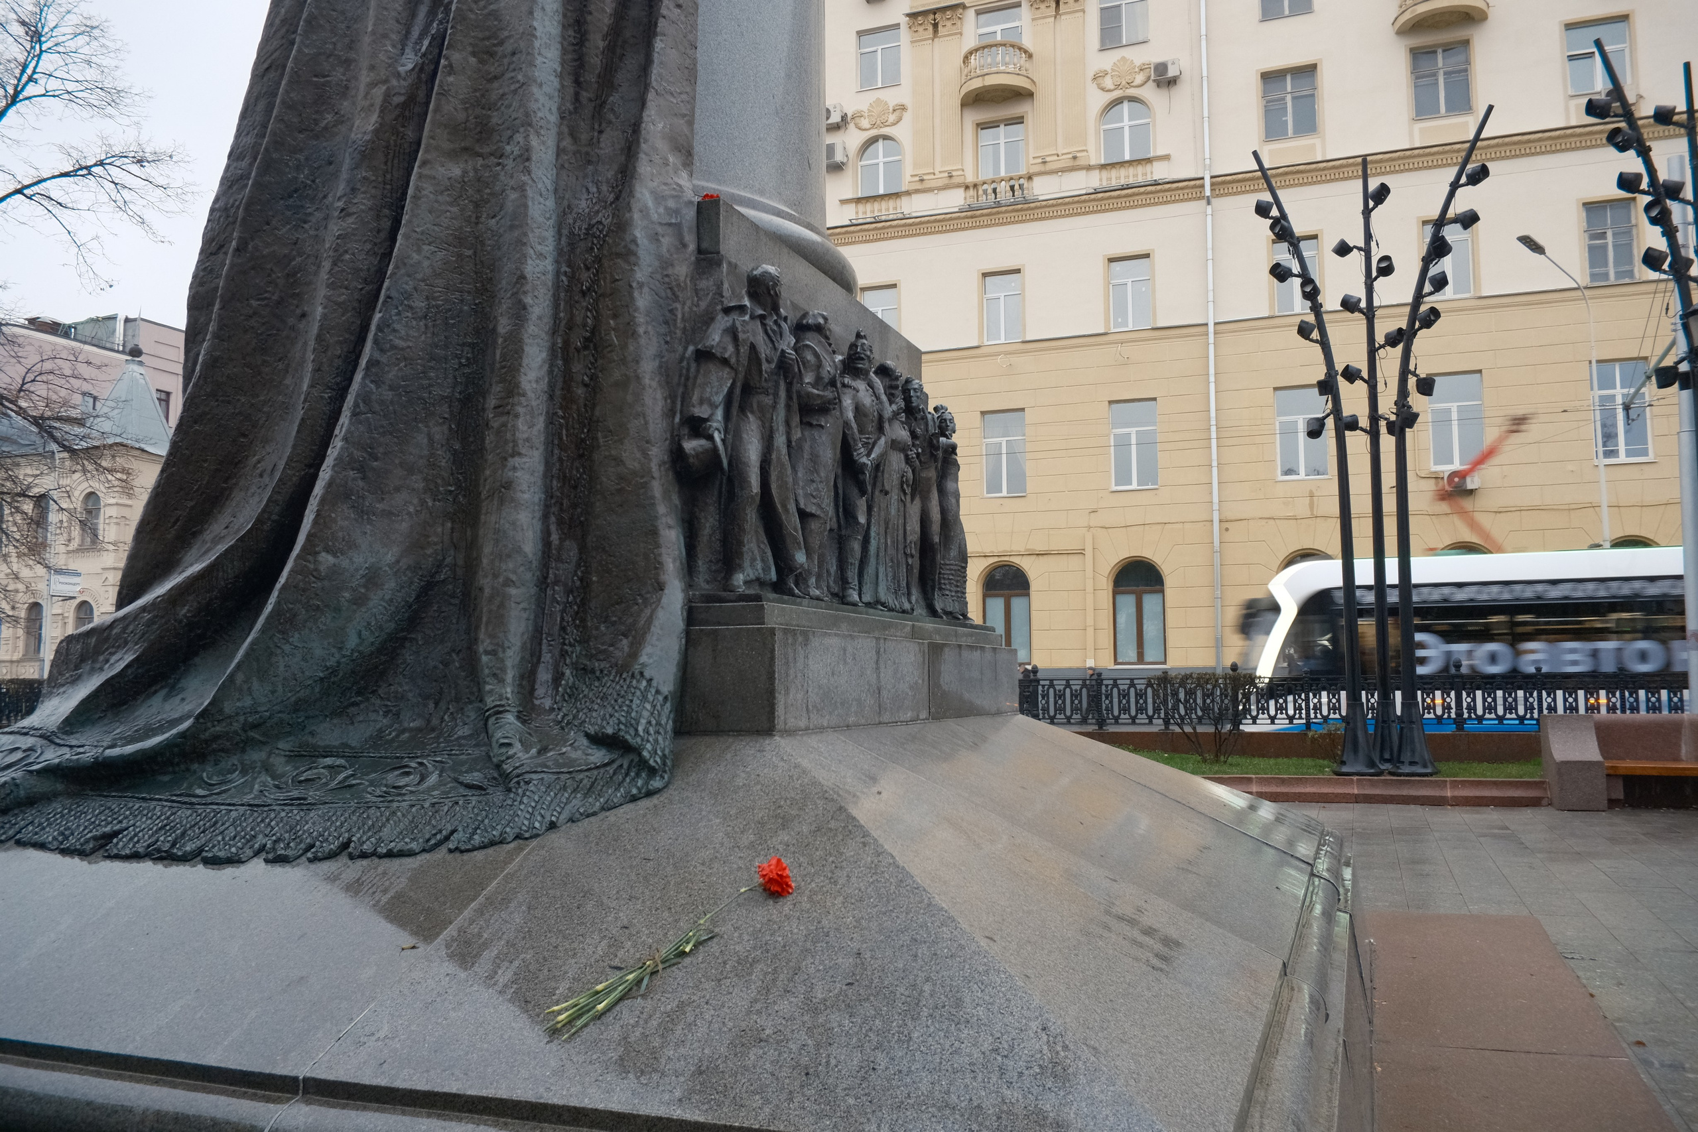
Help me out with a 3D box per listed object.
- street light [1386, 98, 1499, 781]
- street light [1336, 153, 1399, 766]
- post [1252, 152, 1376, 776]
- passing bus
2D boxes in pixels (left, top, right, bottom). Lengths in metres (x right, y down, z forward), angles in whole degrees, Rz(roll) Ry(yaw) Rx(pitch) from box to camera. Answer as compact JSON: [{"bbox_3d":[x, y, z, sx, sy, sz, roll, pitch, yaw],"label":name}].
[{"bbox_3d":[7.182,-1.513,15.605,1.400,8.050,0.800,0,-5,0],"label":"street light"},{"bbox_3d":[6.900,-1.407,16.576,0.750,8.000,0.750,0,-5,0],"label":"street light"},{"bbox_3d":[5.840,-1.379,15.881,1.200,7.850,0.800,0,-5,0],"label":"post"},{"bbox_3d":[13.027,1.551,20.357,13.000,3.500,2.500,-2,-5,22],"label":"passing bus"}]

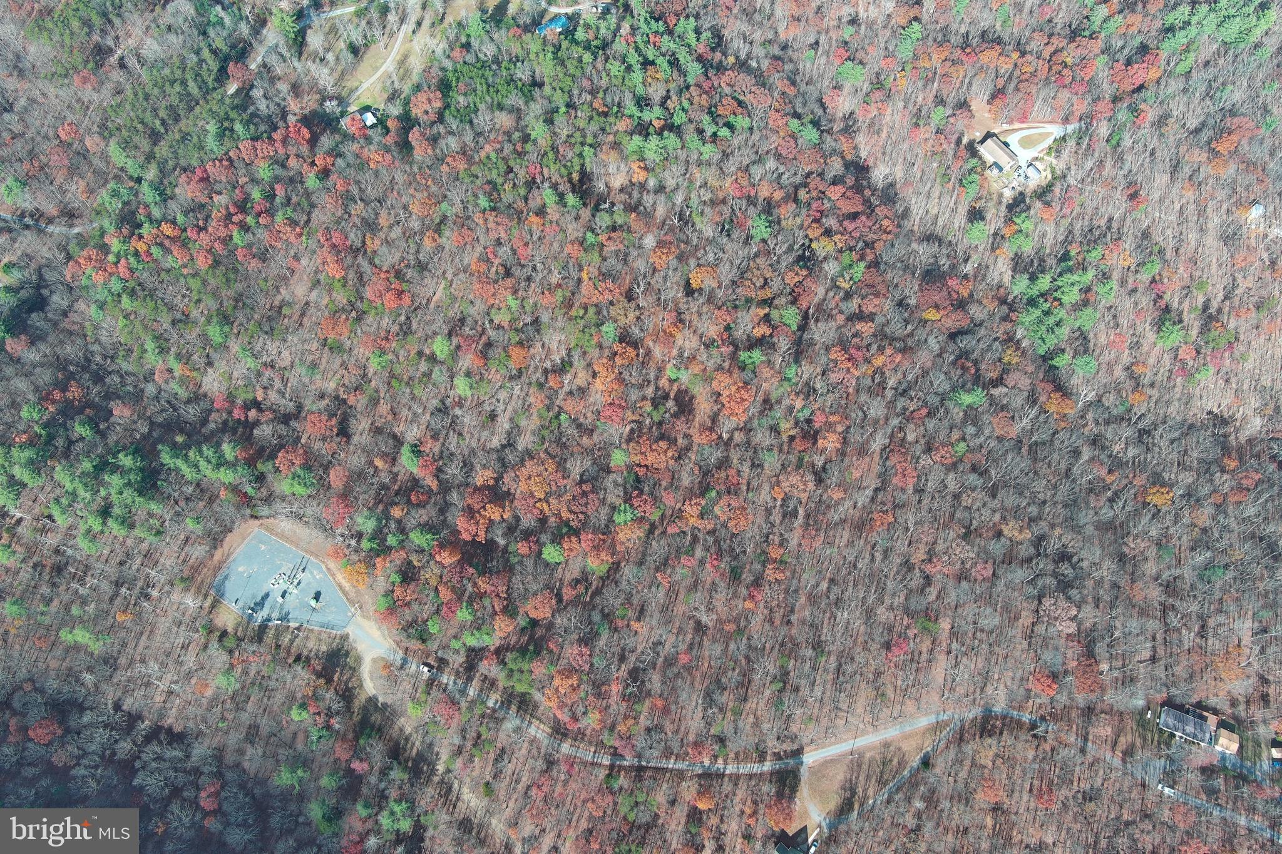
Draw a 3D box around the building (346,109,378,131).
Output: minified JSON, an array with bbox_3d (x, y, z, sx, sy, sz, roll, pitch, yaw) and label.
[{"bbox_3d":[-129.640,-140.980,475.370,13.100,5.000,9.600,-31,73,-11],"label":"building"}]

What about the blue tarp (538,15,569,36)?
[{"bbox_3d":[-42.390,-194.410,499.520,14.000,2.300,6.300,-23,70,-9],"label":"blue tarp"}]

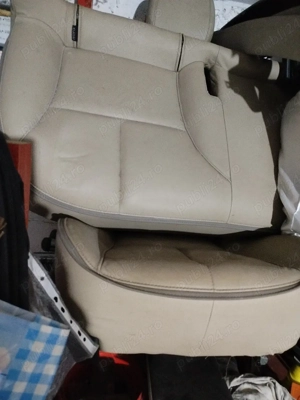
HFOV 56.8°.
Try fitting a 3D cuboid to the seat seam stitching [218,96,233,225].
[{"bbox_3d":[0.216,-0.127,0.774,0.022,0.030,0.410,9,66,-11],"label":"seat seam stitching"}]

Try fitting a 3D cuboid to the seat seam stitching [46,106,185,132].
[{"bbox_3d":[-0.083,-0.209,0.735,0.371,0.015,0.014,7,66,-12],"label":"seat seam stitching"}]

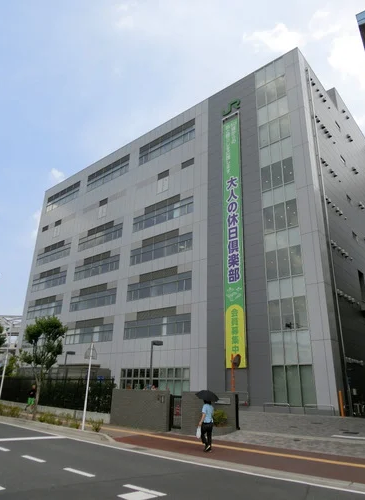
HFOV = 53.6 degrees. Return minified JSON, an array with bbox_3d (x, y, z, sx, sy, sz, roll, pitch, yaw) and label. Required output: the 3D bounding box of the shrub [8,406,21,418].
[{"bbox_3d":[-9.335,9.029,20.064,0.750,0.620,0.700,-15,-26,38],"label":"shrub"}]

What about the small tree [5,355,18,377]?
[{"bbox_3d":[-16.461,12.112,34.349,1.600,4.174,1.600,-15,-26,38],"label":"small tree"}]

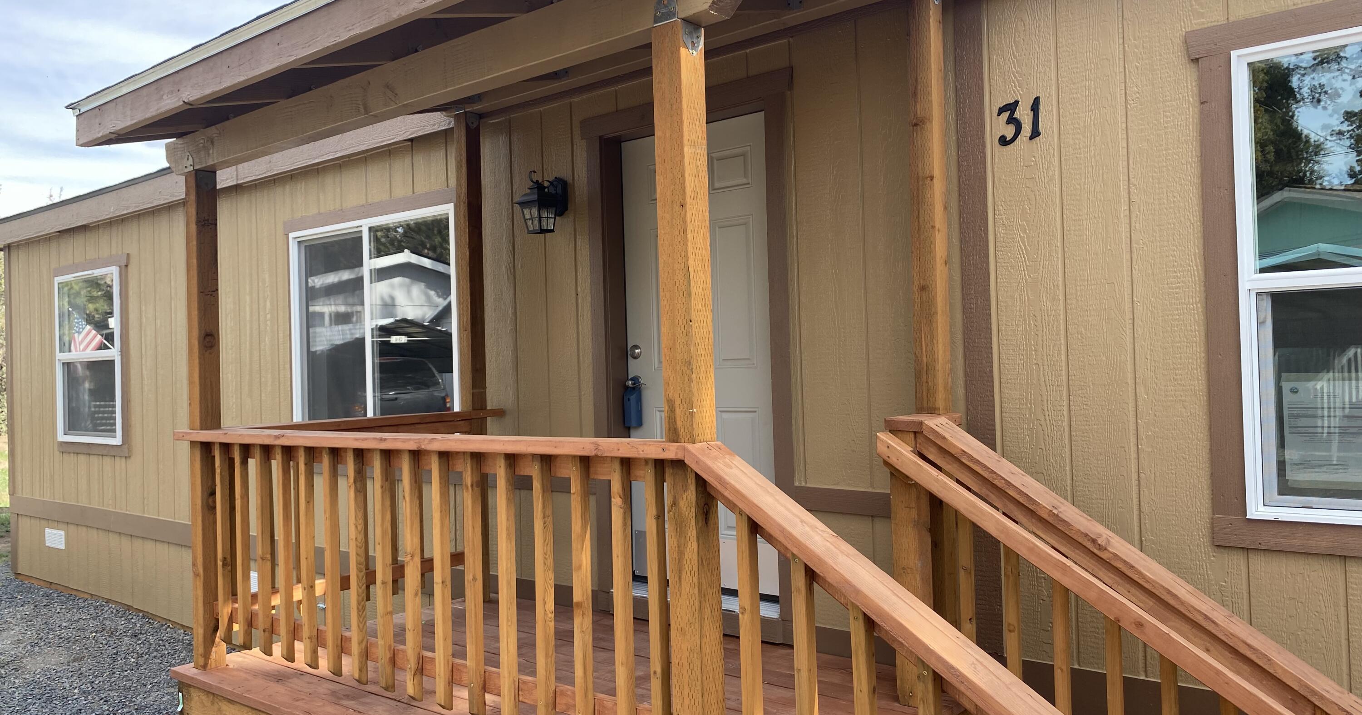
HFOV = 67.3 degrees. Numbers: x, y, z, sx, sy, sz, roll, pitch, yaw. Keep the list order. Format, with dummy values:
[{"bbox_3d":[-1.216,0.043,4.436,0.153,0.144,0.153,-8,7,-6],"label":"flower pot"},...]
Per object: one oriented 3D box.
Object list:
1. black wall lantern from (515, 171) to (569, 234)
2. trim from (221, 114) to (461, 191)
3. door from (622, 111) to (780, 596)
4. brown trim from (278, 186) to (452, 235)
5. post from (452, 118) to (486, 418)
[{"bbox_3d":[-0.648,-0.714,4.771,0.150,0.302,0.226,-2,-1,39],"label":"black wall lantern"},{"bbox_3d":[-2.061,-1.196,5.973,2.490,0.140,0.037,-2,-1,39],"label":"trim"},{"bbox_3d":[0.116,-0.007,4.465,0.905,1.999,0.045,-2,0,40],"label":"door"},{"bbox_3d":[-1.824,-0.830,5.859,1.700,0.088,0.030,-2,-1,39],"label":"brown trim"},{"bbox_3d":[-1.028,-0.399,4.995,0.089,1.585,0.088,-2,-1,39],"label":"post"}]

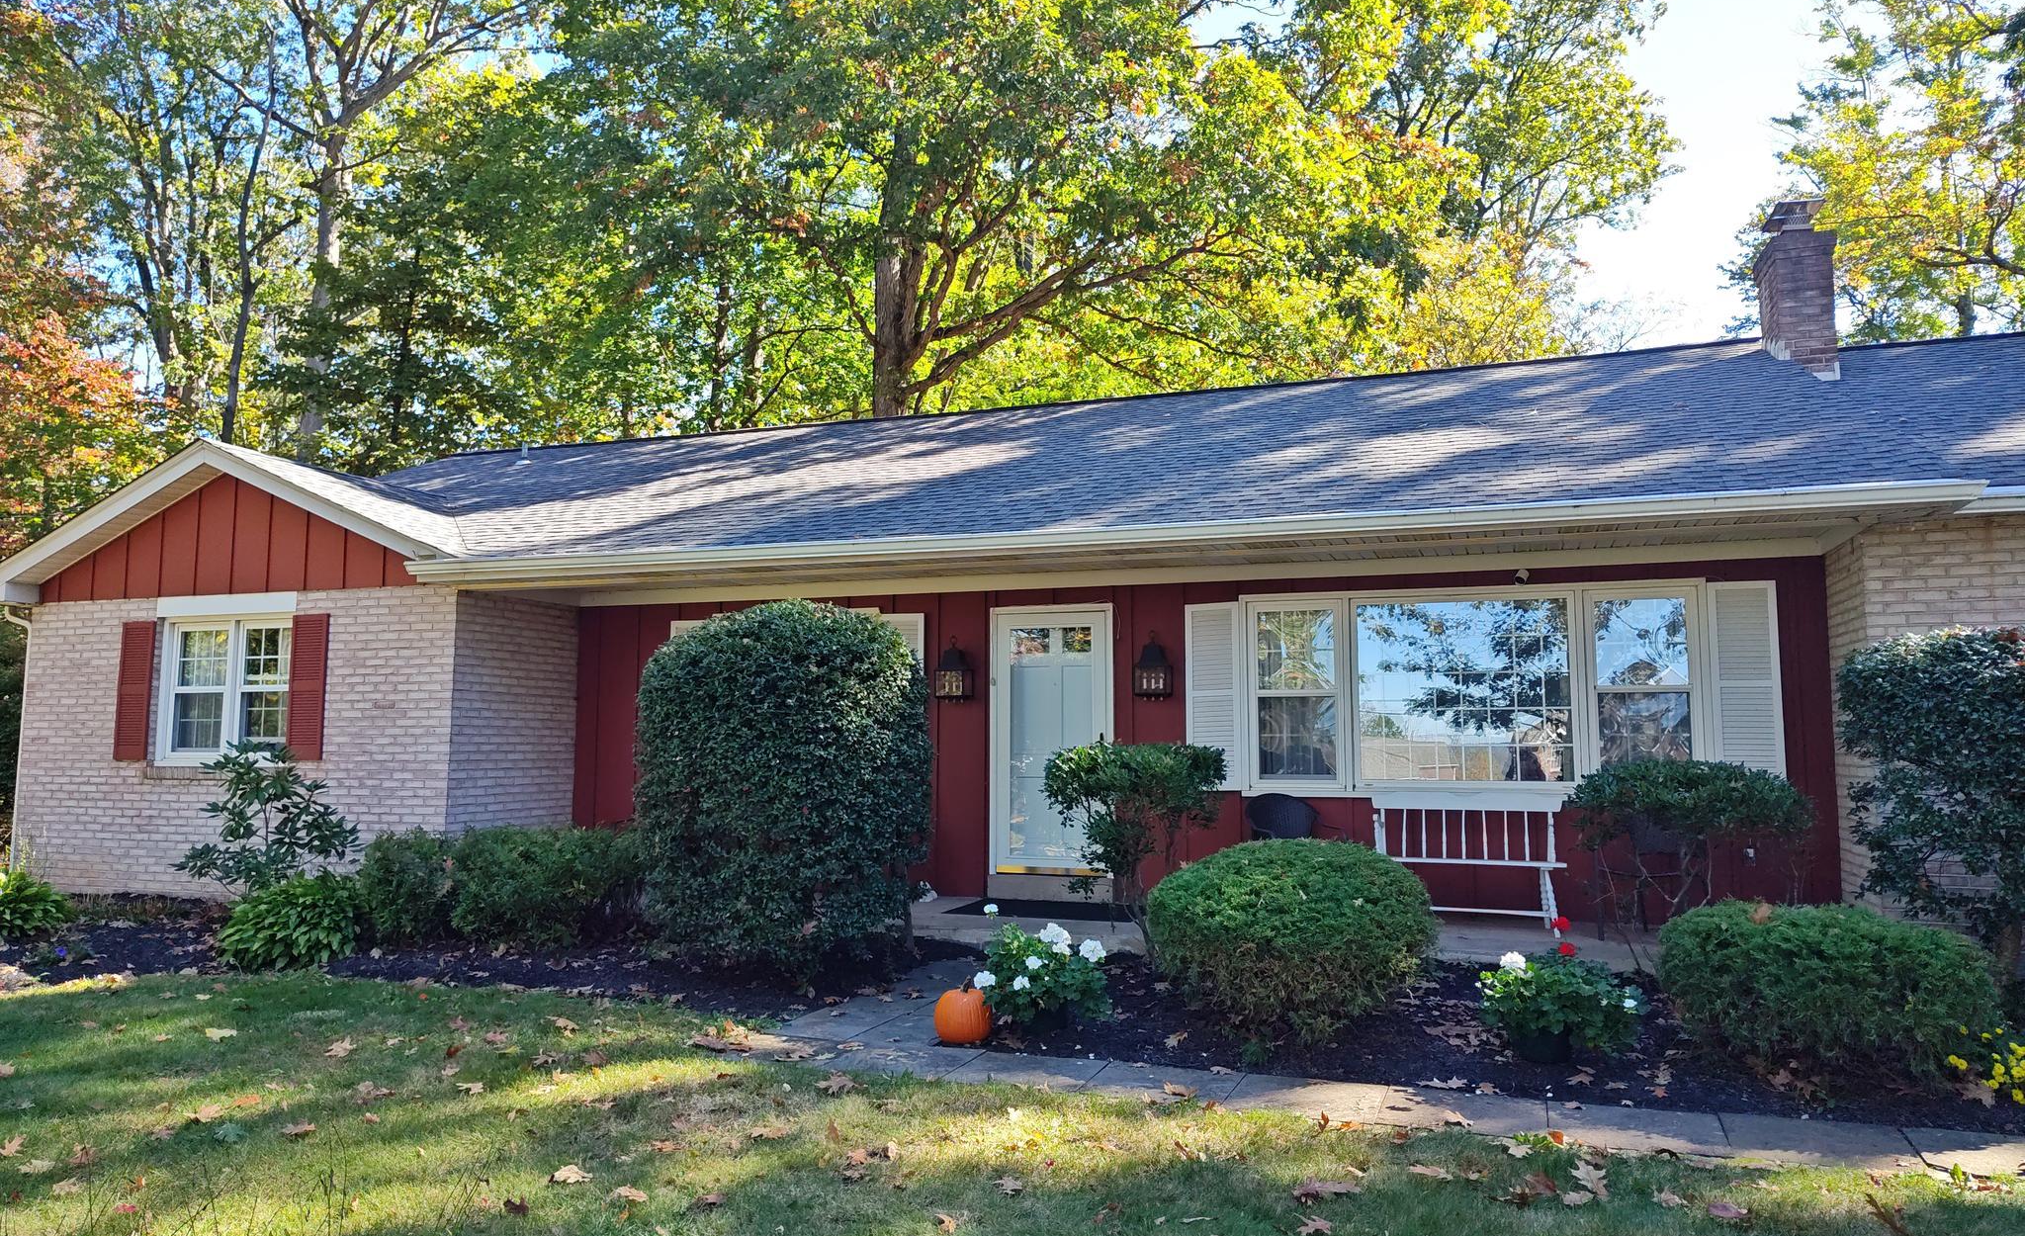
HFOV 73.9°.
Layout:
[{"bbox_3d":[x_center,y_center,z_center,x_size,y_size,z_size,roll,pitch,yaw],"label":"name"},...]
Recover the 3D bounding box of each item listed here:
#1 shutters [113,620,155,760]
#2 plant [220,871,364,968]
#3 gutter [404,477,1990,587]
[{"bbox_3d":[-7.414,0.617,11.356,0.389,1.161,0.040,-2,-6,21],"label":"shutters"},{"bbox_3d":[-4.356,1.813,8.120,0.750,0.550,0.680,-2,-6,21],"label":"plant"},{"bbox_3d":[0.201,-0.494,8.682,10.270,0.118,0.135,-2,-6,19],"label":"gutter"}]

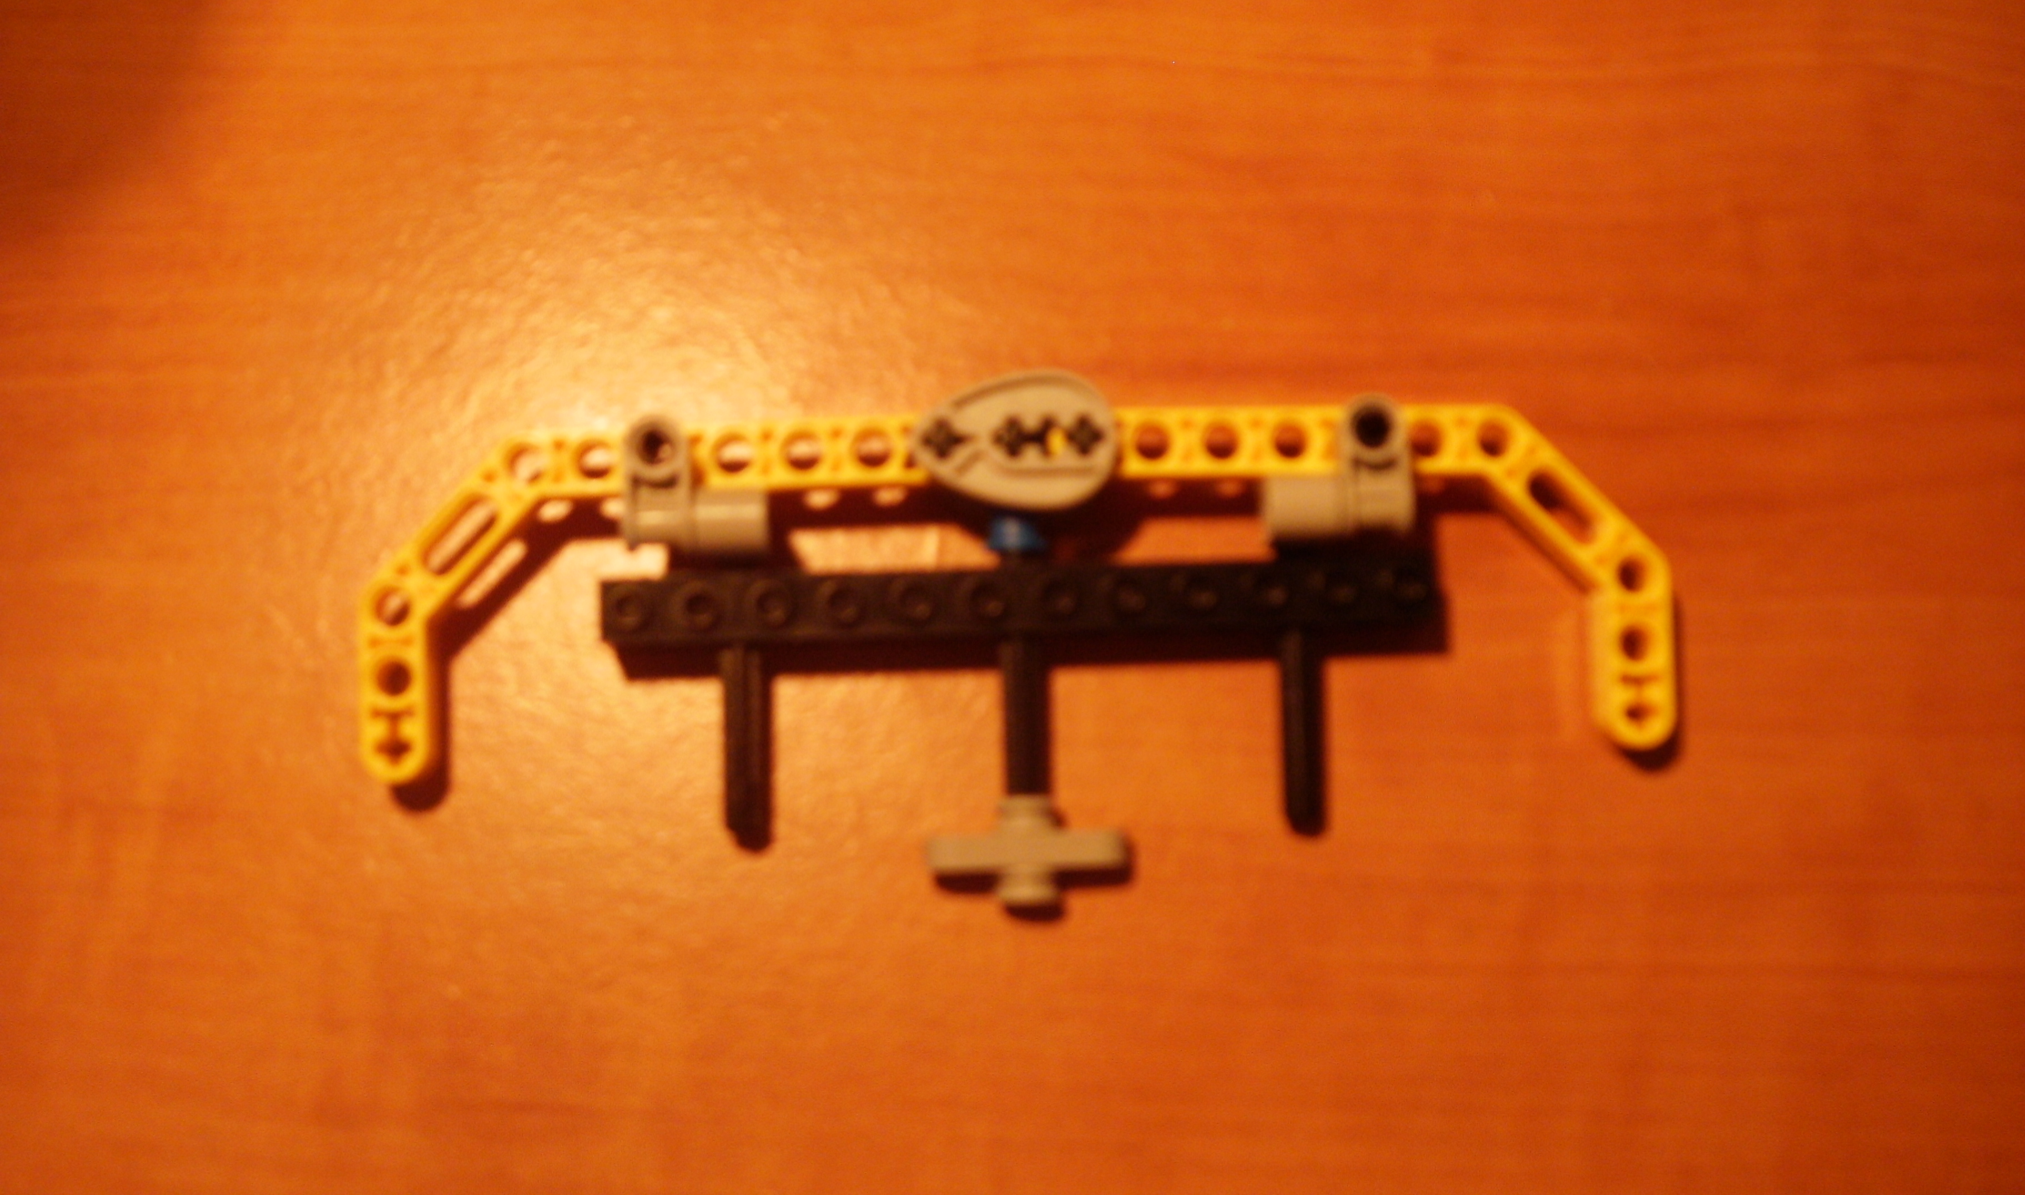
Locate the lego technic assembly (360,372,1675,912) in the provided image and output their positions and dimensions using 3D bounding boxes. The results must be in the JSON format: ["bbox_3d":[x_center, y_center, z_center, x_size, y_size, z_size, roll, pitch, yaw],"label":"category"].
[{"bbox_3d":[0.001,0.005,0.234,0.151,0.018,0.059,-1,79,-1],"label":"lego technic assembly"}]

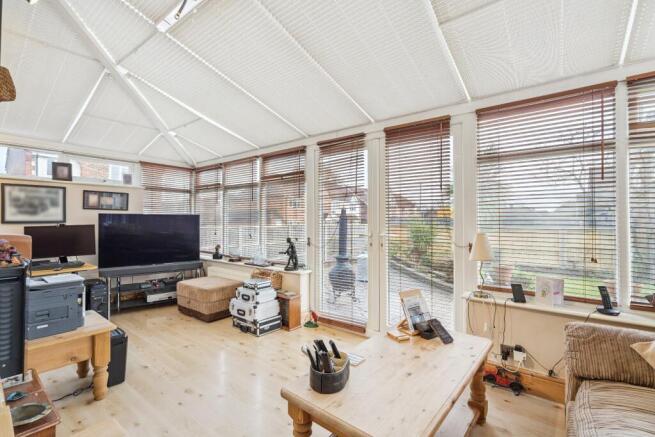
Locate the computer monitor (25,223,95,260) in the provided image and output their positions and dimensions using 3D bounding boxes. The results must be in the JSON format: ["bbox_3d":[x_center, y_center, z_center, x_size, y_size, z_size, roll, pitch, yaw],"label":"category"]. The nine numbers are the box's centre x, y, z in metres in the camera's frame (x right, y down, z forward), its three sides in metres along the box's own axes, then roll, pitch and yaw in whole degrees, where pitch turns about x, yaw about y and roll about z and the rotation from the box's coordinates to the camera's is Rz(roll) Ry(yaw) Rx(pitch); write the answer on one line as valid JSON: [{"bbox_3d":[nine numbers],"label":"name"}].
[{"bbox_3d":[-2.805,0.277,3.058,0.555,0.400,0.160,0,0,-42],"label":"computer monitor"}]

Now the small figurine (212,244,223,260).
[{"bbox_3d":[-1.674,0.509,4.443,0.120,0.219,0.110,0,0,23],"label":"small figurine"}]

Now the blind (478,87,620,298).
[{"bbox_3d":[1.549,-0.153,2.127,0.807,1.439,0.060,0,0,38],"label":"blind"}]

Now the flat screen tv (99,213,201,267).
[{"bbox_3d":[-2.370,0.290,3.980,1.175,0.670,0.080,0,0,-36],"label":"flat screen tv"}]

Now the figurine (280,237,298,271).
[{"bbox_3d":[-0.458,0.415,3.444,0.210,0.387,0.140,0,0,12],"label":"figurine"}]

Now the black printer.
[{"bbox_3d":[-1.925,0.584,1.922,0.370,0.310,0.400,0,0,36],"label":"black printer"}]

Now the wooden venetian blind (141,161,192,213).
[{"bbox_3d":[-2.629,-0.153,4.804,0.070,1.405,0.803,0,0,38],"label":"wooden venetian blind"}]

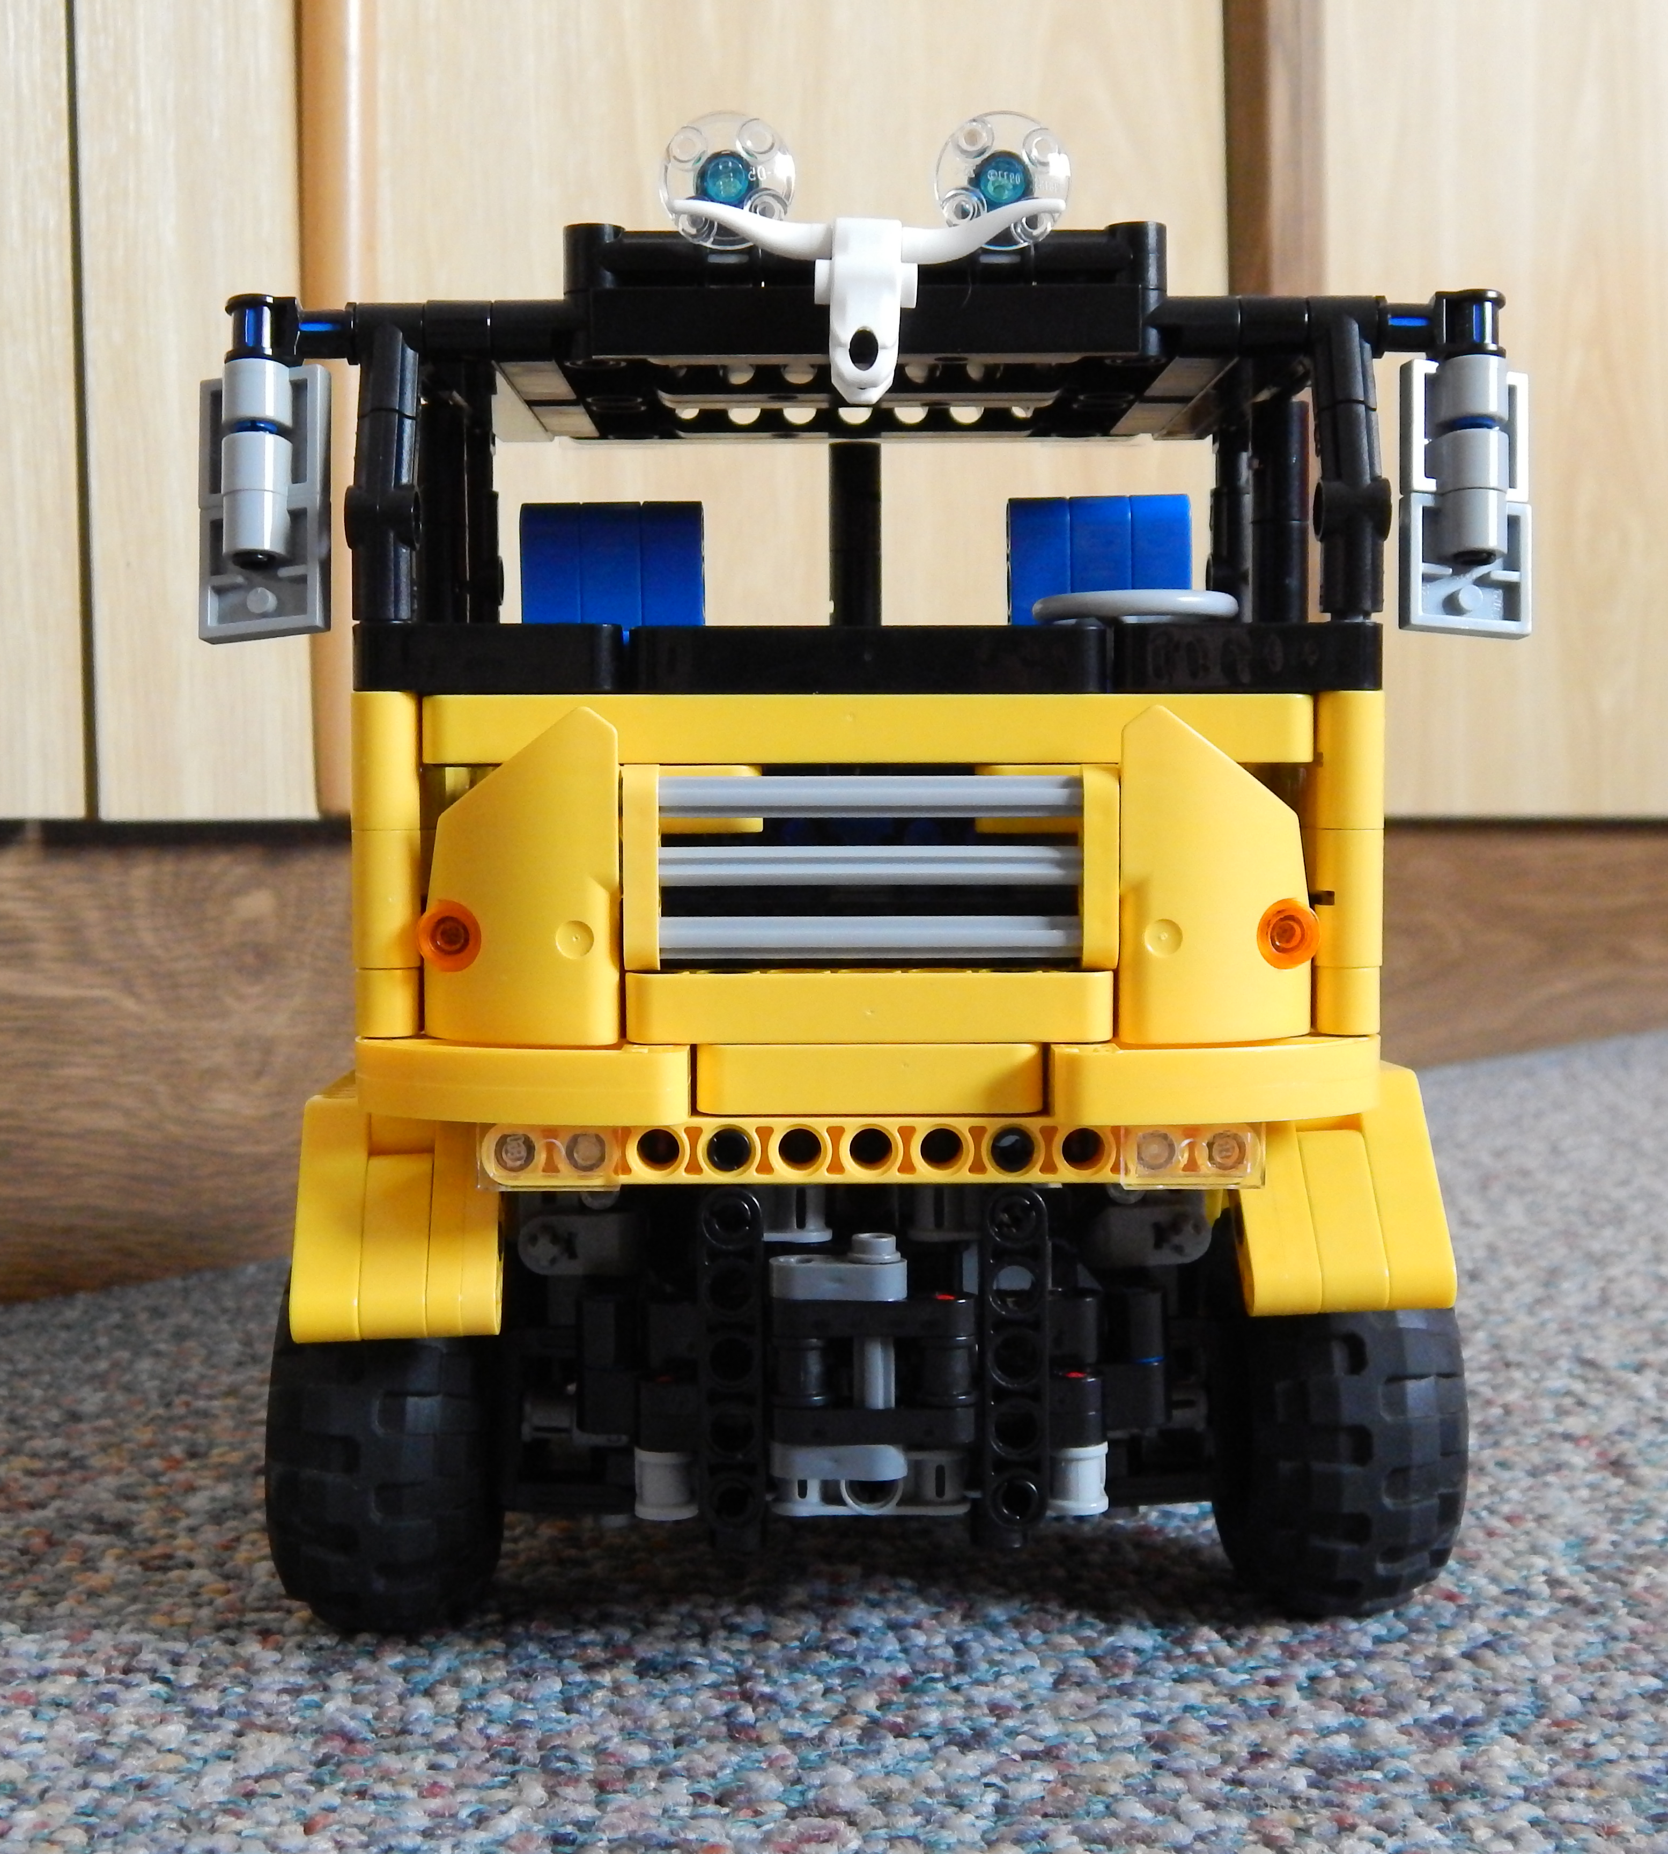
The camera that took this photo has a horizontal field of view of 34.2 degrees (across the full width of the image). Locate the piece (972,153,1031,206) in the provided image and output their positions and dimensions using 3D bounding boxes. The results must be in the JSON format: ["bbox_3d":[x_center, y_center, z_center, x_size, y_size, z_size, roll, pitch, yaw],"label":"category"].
[{"bbox_3d":[0.020,-0.088,0.322,0.007,0.007,0.005,0,3,0],"label":"piece"}]

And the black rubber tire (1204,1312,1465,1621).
[{"bbox_3d":[0.064,0.060,0.347,0.027,0.056,0.056,0,3,-3],"label":"black rubber tire"}]

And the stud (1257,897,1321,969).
[{"bbox_3d":[0.052,0.001,0.310,0.008,0.008,0.004,-1,3,-15],"label":"stud"}]

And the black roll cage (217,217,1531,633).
[{"bbox_3d":[0.003,-0.060,0.364,0.149,0.048,0.100,0,3,0],"label":"black roll cage"}]

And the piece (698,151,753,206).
[{"bbox_3d":[-0.013,-0.088,0.321,0.007,0.007,0.005,0,3,0],"label":"piece"}]

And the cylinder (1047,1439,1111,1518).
[{"bbox_3d":[0.029,0.065,0.319,0.007,0.008,0.007,0,3,0],"label":"cylinder"}]

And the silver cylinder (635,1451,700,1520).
[{"bbox_3d":[-0.020,0.065,0.318,0.007,0.008,0.007,0,3,0],"label":"silver cylinder"}]

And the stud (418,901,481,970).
[{"bbox_3d":[-0.044,0.001,0.309,0.008,0.008,0.004,1,3,15],"label":"stud"}]

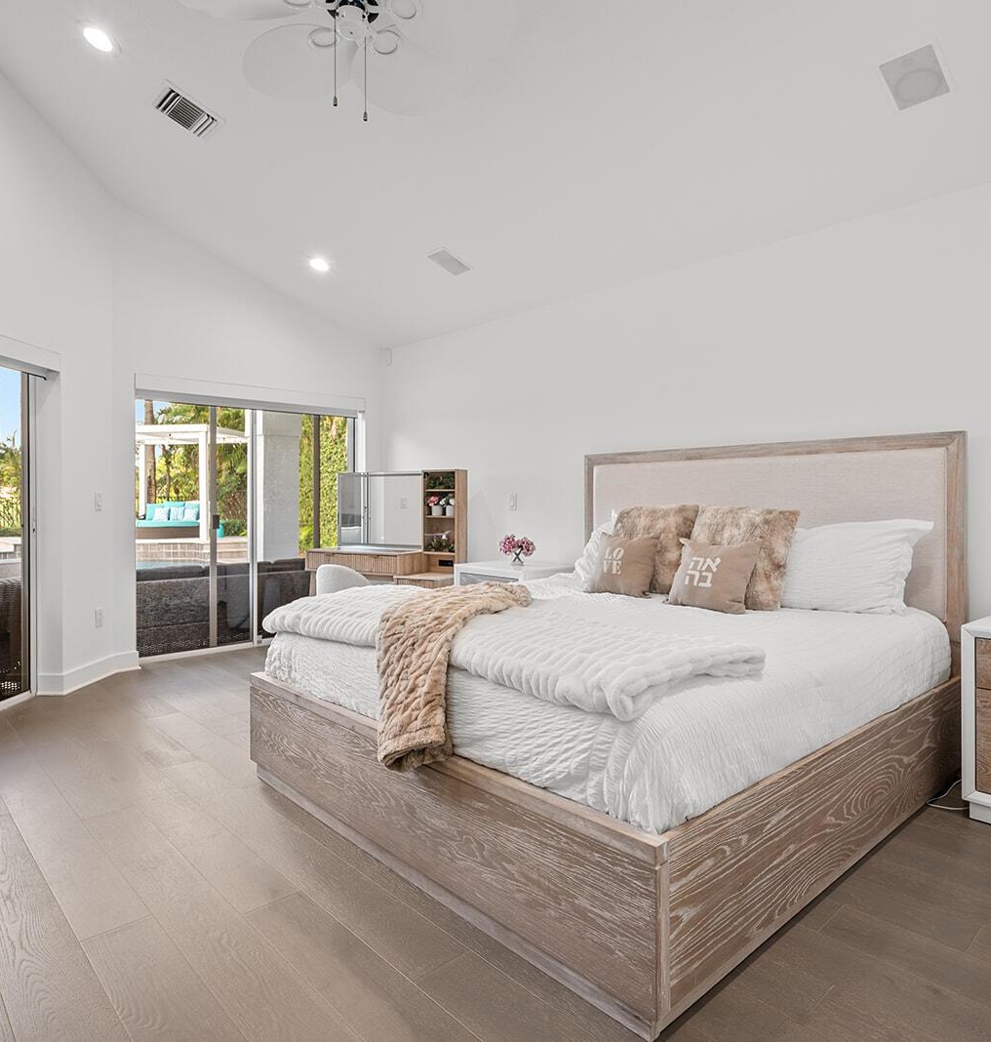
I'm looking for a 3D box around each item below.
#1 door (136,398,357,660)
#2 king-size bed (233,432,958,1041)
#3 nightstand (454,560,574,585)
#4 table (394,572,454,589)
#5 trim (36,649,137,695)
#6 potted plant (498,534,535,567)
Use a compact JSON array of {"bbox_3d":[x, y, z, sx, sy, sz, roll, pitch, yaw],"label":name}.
[{"bbox_3d":[-2.010,0.039,5.819,1.940,2.030,0.120,-1,1,-42],"label":"door"},{"bbox_3d":[0.477,0.357,2.959,2.247,1.471,2.059,-1,1,-42],"label":"king-size bed"},{"bbox_3d":[0.130,0.698,4.653,0.500,0.730,0.673,-1,1,-42],"label":"nightstand"},{"bbox_3d":[-0.484,0.722,5.265,0.390,0.610,0.430,1,1,31],"label":"table"},{"bbox_3d":[-2.675,1.004,4.621,0.250,0.127,0.730,0,1,0],"label":"trim"},{"bbox_3d":[0.148,0.205,4.800,0.180,0.218,0.220,-1,1,-42],"label":"potted plant"}]

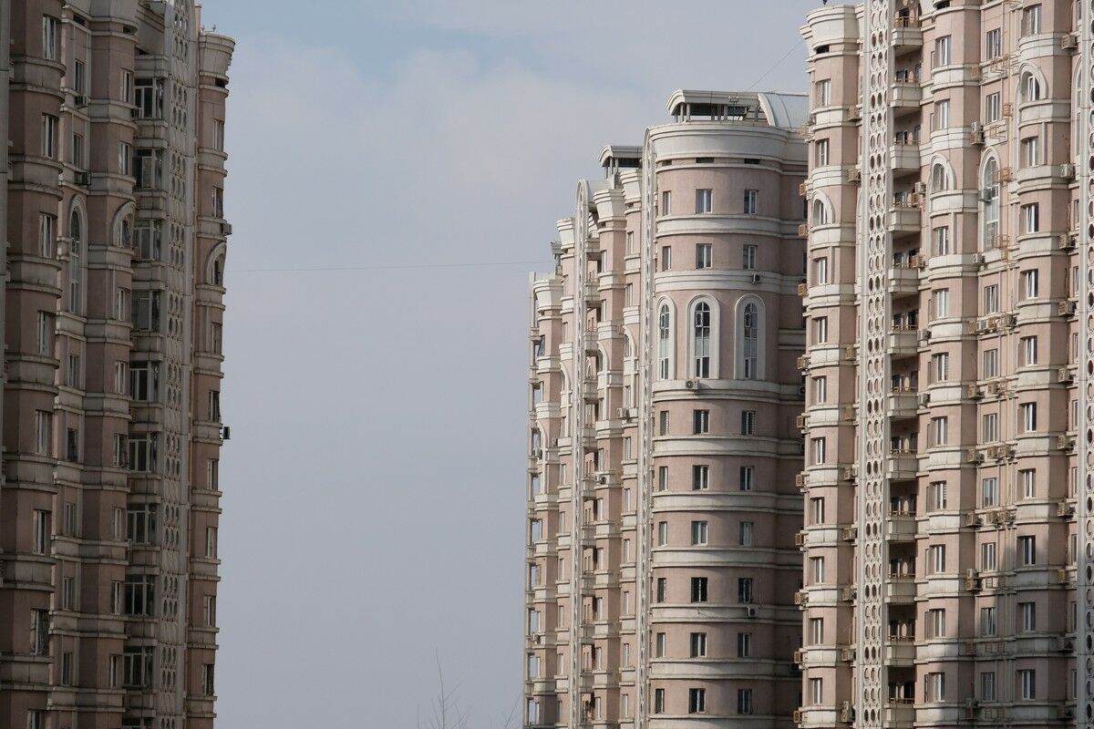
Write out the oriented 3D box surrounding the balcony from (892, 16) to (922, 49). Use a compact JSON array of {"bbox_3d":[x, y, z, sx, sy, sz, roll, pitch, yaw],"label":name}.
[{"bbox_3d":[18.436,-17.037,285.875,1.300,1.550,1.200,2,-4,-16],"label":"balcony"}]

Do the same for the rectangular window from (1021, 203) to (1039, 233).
[{"bbox_3d":[22.916,-6.933,264.926,0.250,1.420,1.750,2,-4,-19],"label":"rectangular window"}]

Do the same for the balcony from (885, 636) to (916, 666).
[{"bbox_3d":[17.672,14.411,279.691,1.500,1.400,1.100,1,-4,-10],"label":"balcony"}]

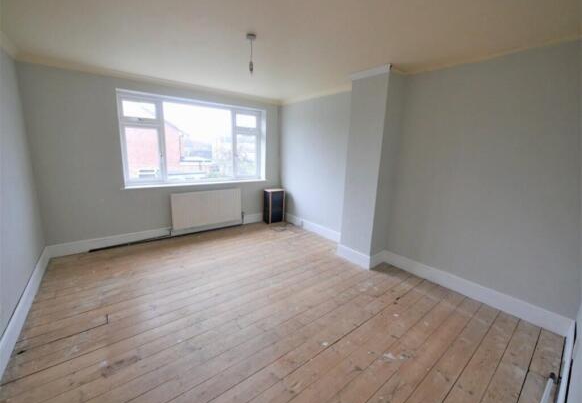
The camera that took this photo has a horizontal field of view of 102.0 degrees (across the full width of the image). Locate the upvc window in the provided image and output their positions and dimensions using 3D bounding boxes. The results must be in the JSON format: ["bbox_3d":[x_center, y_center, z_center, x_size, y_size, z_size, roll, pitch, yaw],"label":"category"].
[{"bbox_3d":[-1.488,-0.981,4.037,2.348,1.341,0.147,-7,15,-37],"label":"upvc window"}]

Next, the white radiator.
[{"bbox_3d":[-1.429,0.117,4.114,1.197,0.605,0.091,-7,15,-37],"label":"white radiator"}]

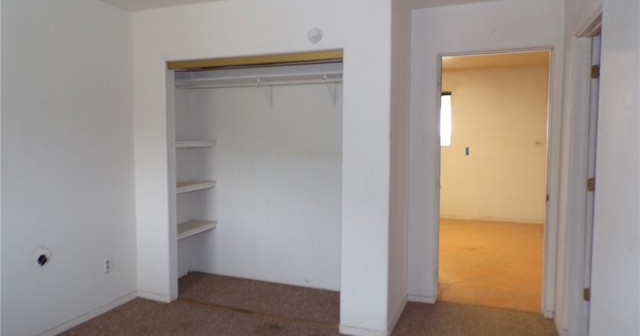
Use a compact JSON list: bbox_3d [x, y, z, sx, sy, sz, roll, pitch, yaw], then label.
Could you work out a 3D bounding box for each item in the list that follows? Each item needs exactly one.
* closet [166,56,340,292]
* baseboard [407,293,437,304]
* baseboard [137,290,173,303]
[{"bbox_3d":[-0.473,0.136,3.819,1.719,2.007,0.804,2,4,21],"label":"closet"},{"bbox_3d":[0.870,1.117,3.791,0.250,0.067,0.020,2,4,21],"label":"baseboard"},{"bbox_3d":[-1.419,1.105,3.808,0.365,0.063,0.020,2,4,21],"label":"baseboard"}]

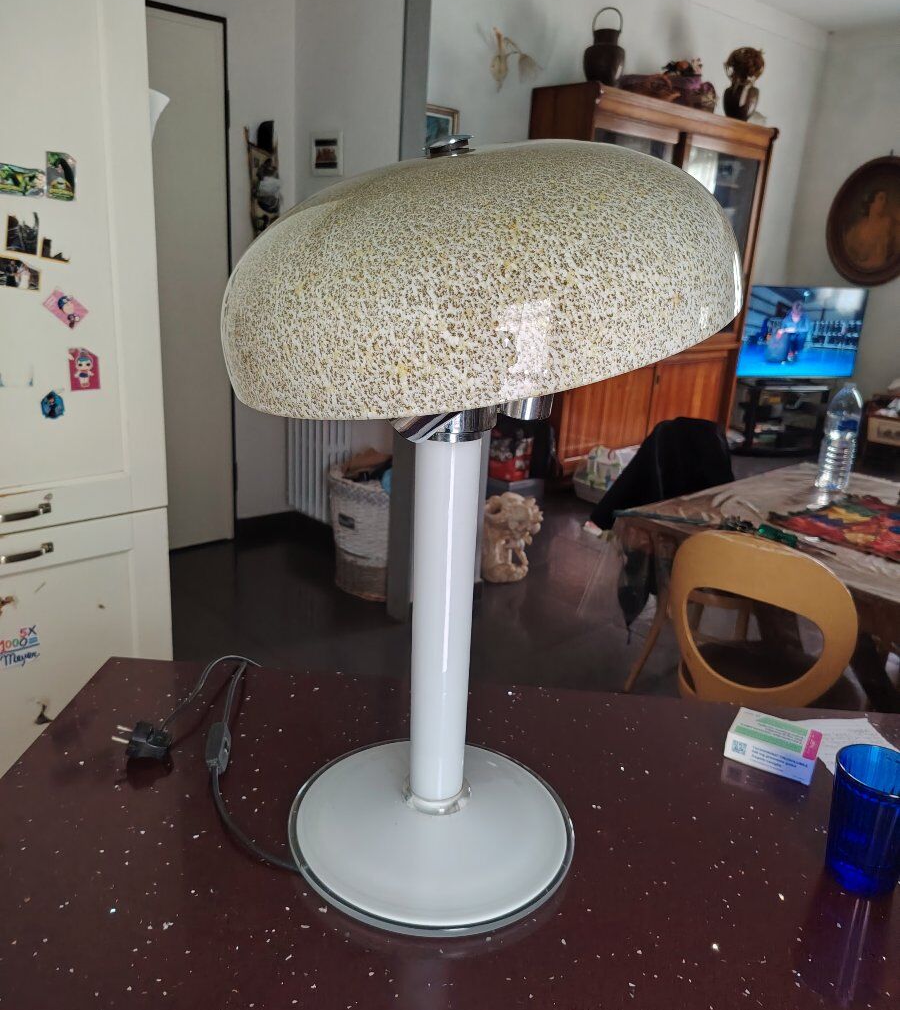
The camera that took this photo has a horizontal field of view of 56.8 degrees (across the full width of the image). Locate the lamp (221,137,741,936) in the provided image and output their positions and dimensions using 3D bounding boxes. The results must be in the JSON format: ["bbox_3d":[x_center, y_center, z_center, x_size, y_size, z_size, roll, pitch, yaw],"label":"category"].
[{"bbox_3d":[0.013,0.022,0.594,0.352,0.518,0.352,3,17,0],"label":"lamp"}]

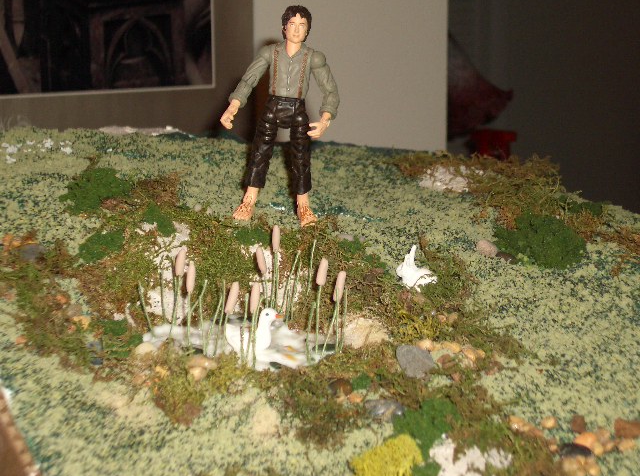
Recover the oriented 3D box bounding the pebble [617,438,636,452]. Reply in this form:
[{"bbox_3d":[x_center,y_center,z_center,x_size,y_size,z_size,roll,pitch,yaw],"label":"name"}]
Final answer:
[{"bbox_3d":[0.126,0.085,0.561,0.008,0.006,0.007,0,10,0],"label":"pebble"}]

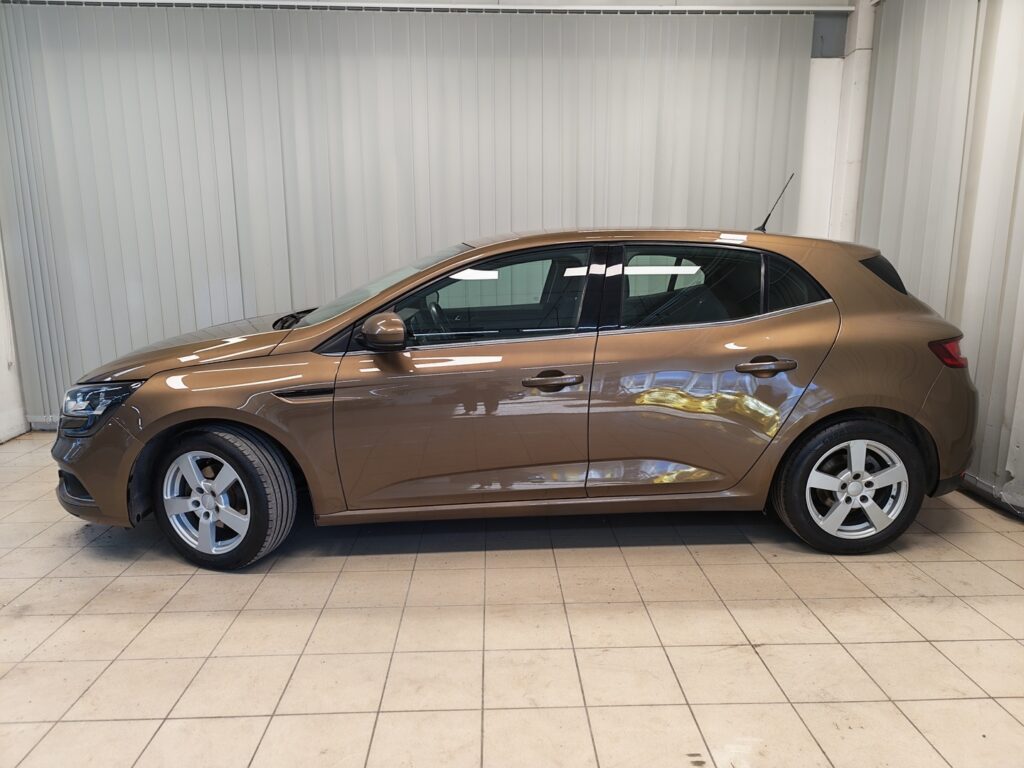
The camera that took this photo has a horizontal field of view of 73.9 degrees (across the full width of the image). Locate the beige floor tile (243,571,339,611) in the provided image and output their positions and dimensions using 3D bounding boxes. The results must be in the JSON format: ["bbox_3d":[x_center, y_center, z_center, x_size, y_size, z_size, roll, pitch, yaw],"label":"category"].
[{"bbox_3d":[-0.856,0.817,2.674,0.298,0.012,0.298,-1,11,-2],"label":"beige floor tile"}]

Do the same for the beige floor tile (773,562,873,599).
[{"bbox_3d":[1.243,0.794,2.735,0.298,0.012,0.298,-1,11,-2],"label":"beige floor tile"}]

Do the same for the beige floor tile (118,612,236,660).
[{"bbox_3d":[-1.151,0.878,2.379,0.298,0.010,0.298,-1,10,-1],"label":"beige floor tile"}]

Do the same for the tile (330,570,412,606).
[{"bbox_3d":[-0.556,0.810,2.669,0.298,0.010,0.298,-1,11,-2],"label":"tile"}]

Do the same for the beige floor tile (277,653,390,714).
[{"bbox_3d":[-0.537,0.919,2.084,0.297,0.010,0.297,-1,11,-2],"label":"beige floor tile"}]

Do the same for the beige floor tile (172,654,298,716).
[{"bbox_3d":[-0.837,0.926,2.085,0.298,0.010,0.298,-1,11,-2],"label":"beige floor tile"}]

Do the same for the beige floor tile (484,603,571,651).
[{"bbox_3d":[0.052,0.863,2.410,0.298,0.010,0.298,-1,10,-1],"label":"beige floor tile"}]

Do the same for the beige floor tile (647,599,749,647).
[{"bbox_3d":[0.654,0.856,2.426,0.298,0.010,0.298,-1,10,-1],"label":"beige floor tile"}]

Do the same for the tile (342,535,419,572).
[{"bbox_3d":[-0.566,0.761,2.986,0.298,0.010,0.298,-1,10,-1],"label":"tile"}]

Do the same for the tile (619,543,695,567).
[{"bbox_3d":[0.631,0.741,3.000,0.297,0.010,0.297,-1,11,-2],"label":"tile"}]

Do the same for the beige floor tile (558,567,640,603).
[{"bbox_3d":[0.342,0.799,2.697,0.297,0.010,0.297,-1,11,-2],"label":"beige floor tile"}]

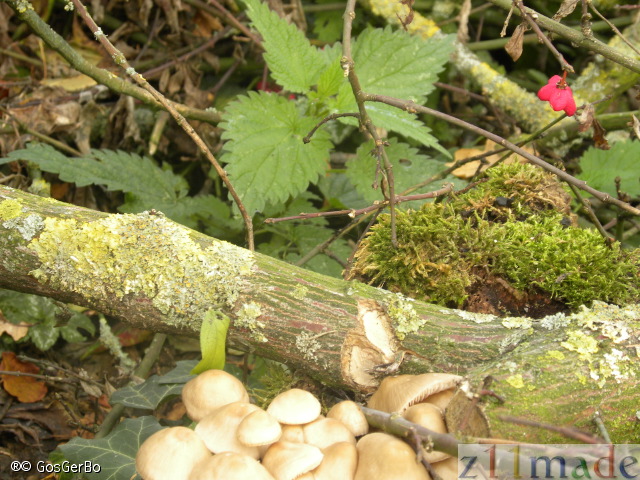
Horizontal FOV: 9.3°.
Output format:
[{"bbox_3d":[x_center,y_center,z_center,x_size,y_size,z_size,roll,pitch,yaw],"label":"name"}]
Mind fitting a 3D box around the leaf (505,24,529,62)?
[{"bbox_3d":[0.085,-0.085,1.690,0.011,0.018,0.007,0,25,0],"label":"leaf"}]

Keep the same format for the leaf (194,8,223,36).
[{"bbox_3d":[-0.055,-0.106,1.920,0.015,0.014,0.008,0,25,0],"label":"leaf"}]

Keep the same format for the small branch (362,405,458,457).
[{"bbox_3d":[0.039,0.082,1.690,0.052,0.009,0.009,26,35,17],"label":"small branch"}]

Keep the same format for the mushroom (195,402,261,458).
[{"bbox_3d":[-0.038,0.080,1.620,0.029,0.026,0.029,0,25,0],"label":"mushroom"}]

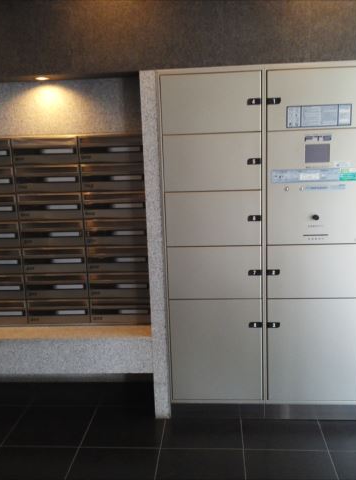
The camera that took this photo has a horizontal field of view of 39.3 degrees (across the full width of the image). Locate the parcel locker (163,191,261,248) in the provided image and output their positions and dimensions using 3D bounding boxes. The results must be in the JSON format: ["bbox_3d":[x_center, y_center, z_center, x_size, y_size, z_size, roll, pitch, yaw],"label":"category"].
[{"bbox_3d":[0.192,-0.137,2.676,0.476,0.275,0.400,-1,10,4],"label":"parcel locker"}]

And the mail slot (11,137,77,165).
[{"bbox_3d":[-0.693,-0.496,2.804,0.363,0.150,0.280,-1,11,4],"label":"mail slot"}]

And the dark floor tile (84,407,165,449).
[{"bbox_3d":[-0.272,1.001,2.673,0.406,0.015,0.406,-1,11,4],"label":"dark floor tile"}]

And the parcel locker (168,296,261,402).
[{"bbox_3d":[0.202,0.571,2.607,0.476,0.550,0.040,-1,11,5],"label":"parcel locker"}]

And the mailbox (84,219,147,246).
[{"bbox_3d":[-0.317,-0.051,2.786,0.357,0.146,0.220,-1,11,5],"label":"mailbox"}]

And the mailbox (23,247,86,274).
[{"bbox_3d":[-0.687,0.100,2.927,0.362,0.147,0.250,-1,11,4],"label":"mailbox"}]

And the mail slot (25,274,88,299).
[{"bbox_3d":[-0.667,0.239,2.941,0.363,0.150,0.280,-1,11,4],"label":"mail slot"}]

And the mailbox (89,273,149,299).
[{"bbox_3d":[-0.316,0.244,2.928,0.361,0.149,0.250,-1,11,4],"label":"mailbox"}]

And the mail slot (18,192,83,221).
[{"bbox_3d":[-0.697,-0.197,2.872,0.362,0.144,0.250,-1,11,4],"label":"mail slot"}]

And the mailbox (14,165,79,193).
[{"bbox_3d":[-0.688,-0.349,2.831,0.363,0.150,0.280,-1,11,4],"label":"mailbox"}]

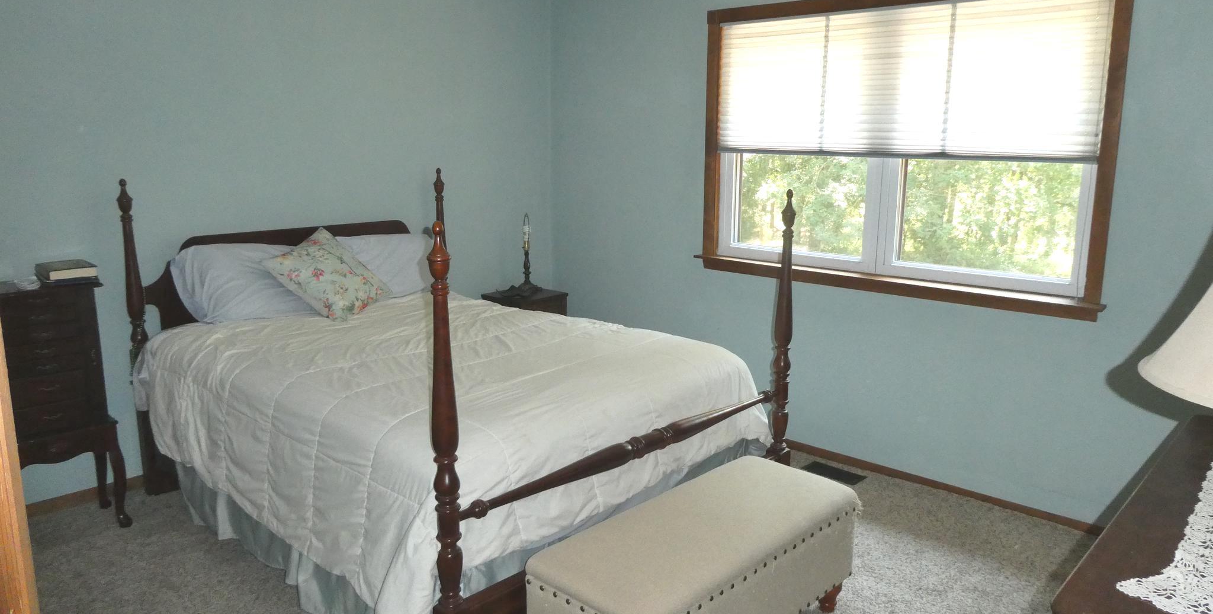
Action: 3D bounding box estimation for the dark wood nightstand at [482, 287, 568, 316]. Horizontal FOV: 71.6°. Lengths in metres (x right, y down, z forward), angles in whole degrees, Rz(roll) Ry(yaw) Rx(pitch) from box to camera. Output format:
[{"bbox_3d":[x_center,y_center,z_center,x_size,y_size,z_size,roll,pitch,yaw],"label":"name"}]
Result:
[{"bbox_3d":[-0.477,0.232,5.011,0.340,0.627,0.375,11,16,42],"label":"dark wood nightstand"}]

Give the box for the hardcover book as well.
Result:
[{"bbox_3d":[-2.098,-0.139,3.271,0.240,0.047,0.167,11,16,42],"label":"hardcover book"}]

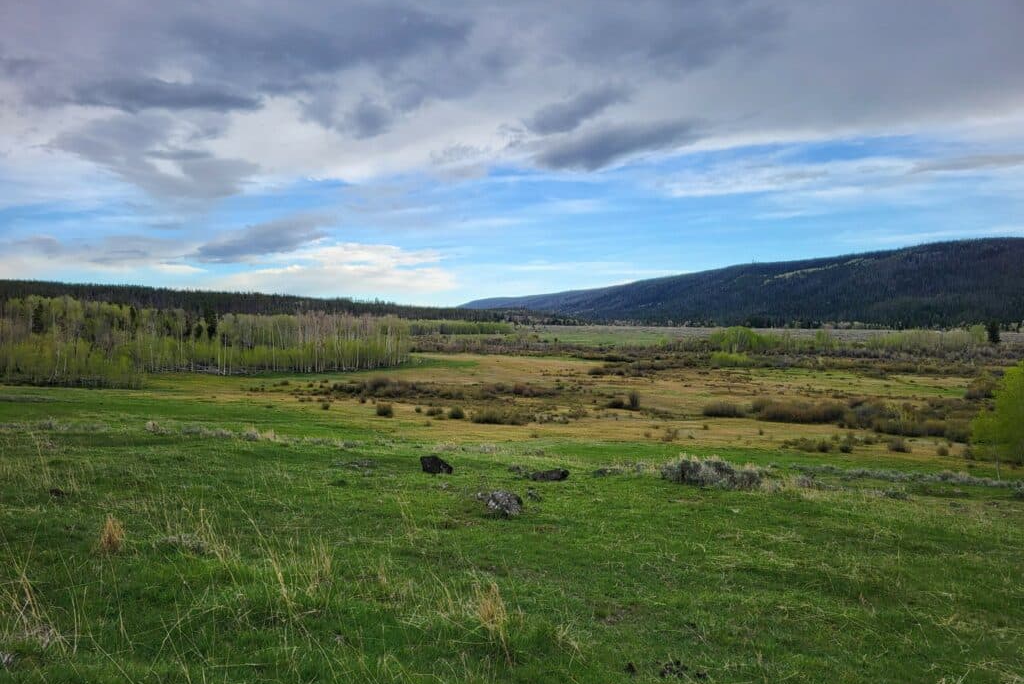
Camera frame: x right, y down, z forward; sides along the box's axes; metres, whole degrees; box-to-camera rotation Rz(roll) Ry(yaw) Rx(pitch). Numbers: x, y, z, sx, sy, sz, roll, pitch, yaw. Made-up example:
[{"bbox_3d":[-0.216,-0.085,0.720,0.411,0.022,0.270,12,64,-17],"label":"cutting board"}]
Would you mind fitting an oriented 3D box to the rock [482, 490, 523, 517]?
[{"bbox_3d":[-0.109,1.848,8.800,0.440,0.250,0.380,0,2,0],"label":"rock"}]

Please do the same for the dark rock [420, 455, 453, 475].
[{"bbox_3d":[-1.207,1.959,12.300,0.500,0.280,0.360,0,2,0],"label":"dark rock"}]

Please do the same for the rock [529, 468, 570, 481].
[{"bbox_3d":[0.560,2.033,11.800,0.600,0.160,0.360,0,2,0],"label":"rock"}]

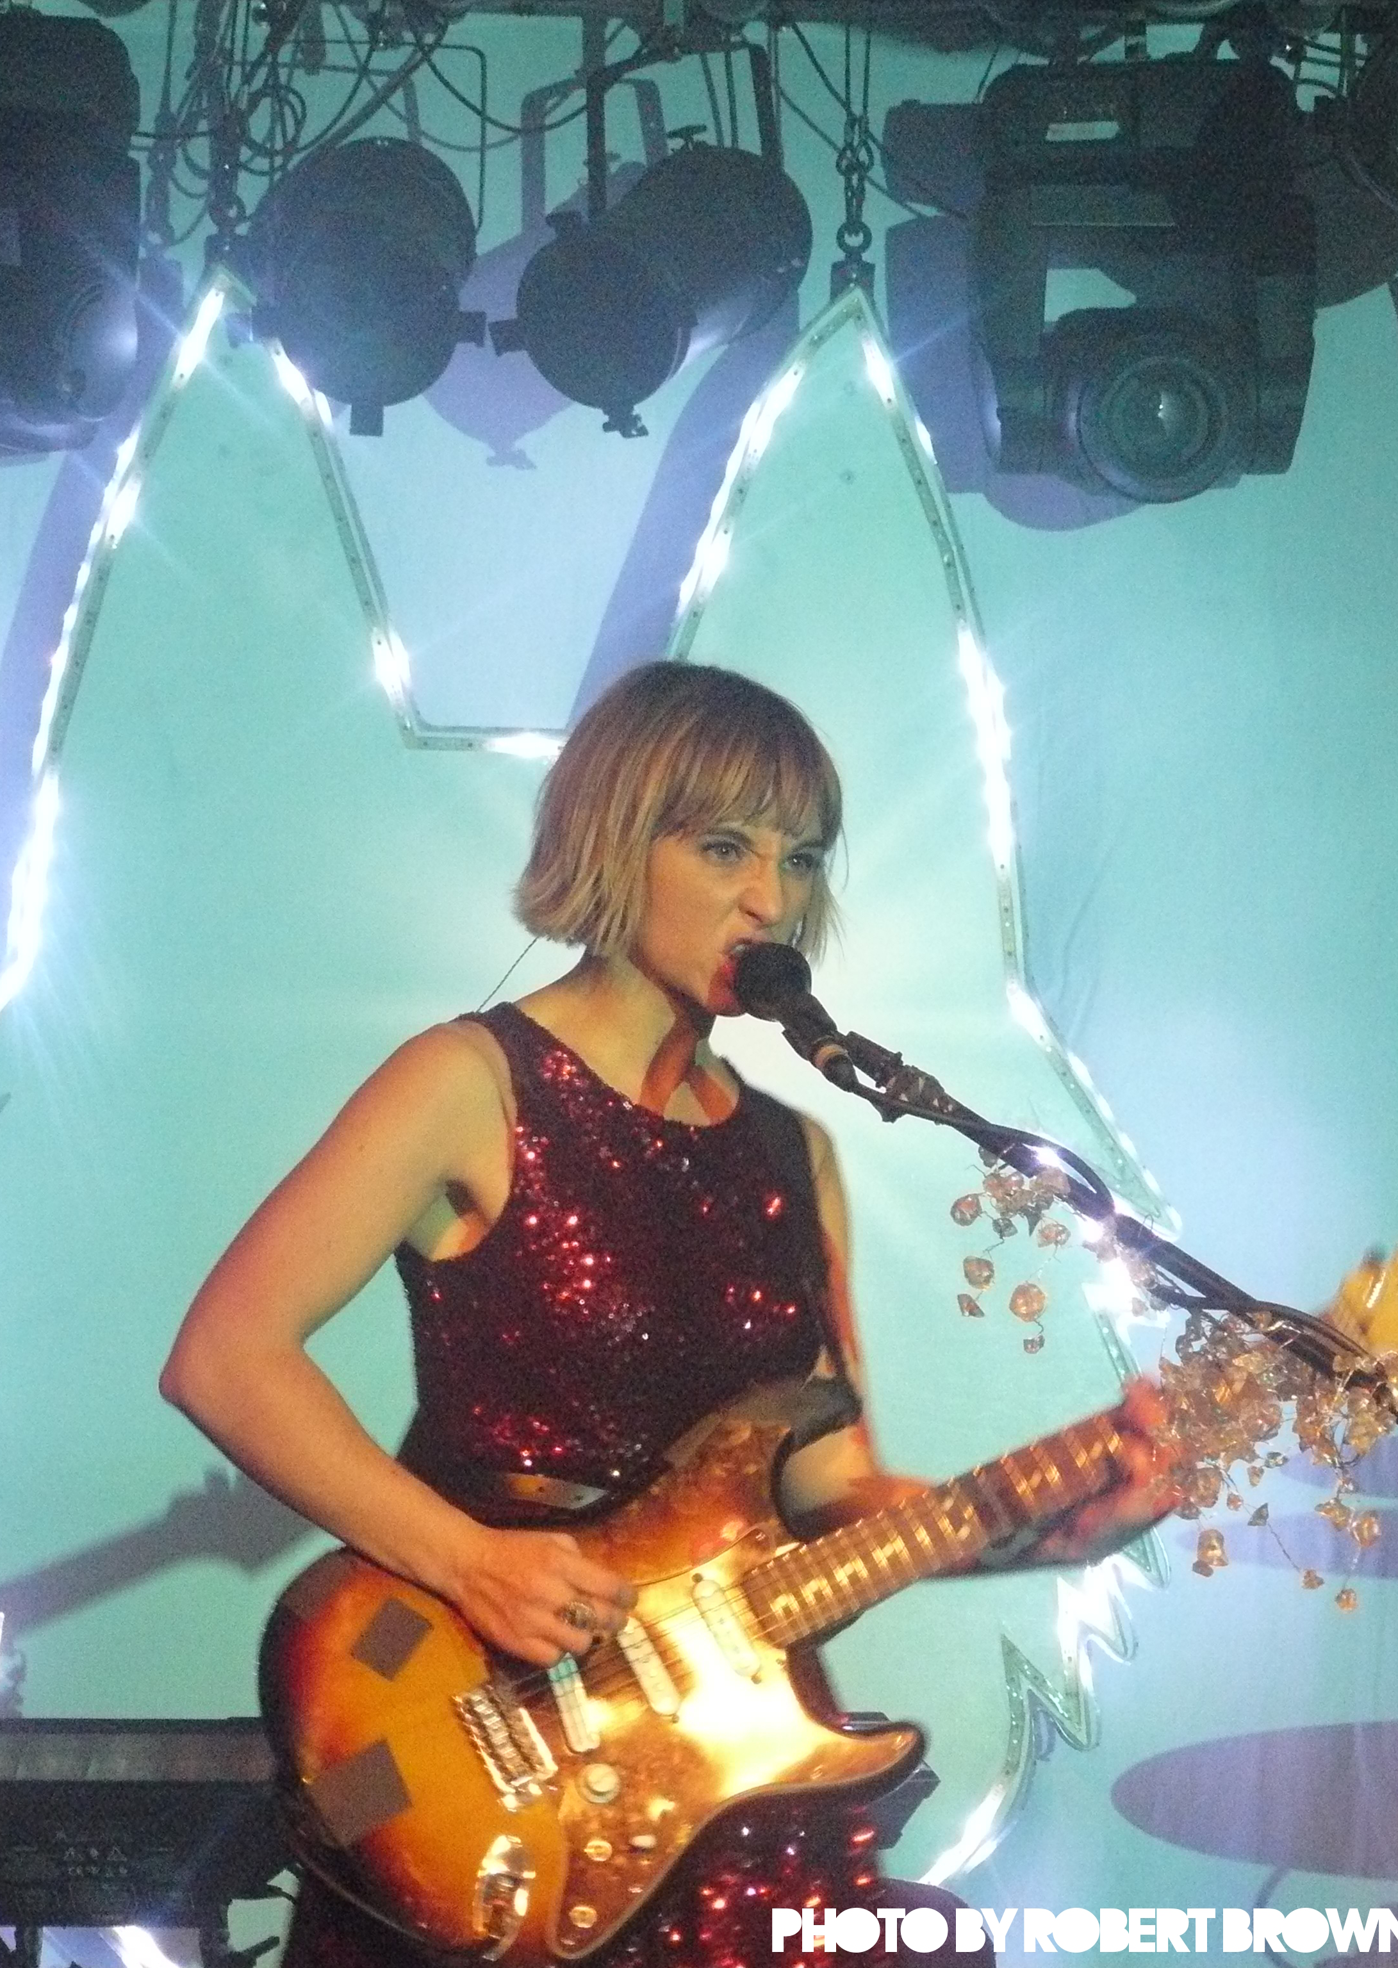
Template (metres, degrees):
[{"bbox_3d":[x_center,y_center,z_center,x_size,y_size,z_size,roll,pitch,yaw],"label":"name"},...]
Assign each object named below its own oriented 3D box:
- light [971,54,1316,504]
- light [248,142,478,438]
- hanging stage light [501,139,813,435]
[{"bbox_3d":[0.503,-0.793,6.680,0.390,0.475,0.360,0,-4,2],"label":"light"},{"bbox_3d":[-0.379,-0.811,6.700,0.265,0.265,0.320,0,33,-5],"label":"light"},{"bbox_3d":[-0.034,-0.806,6.720,0.255,0.260,0.360,-3,21,29],"label":"hanging stage light"}]

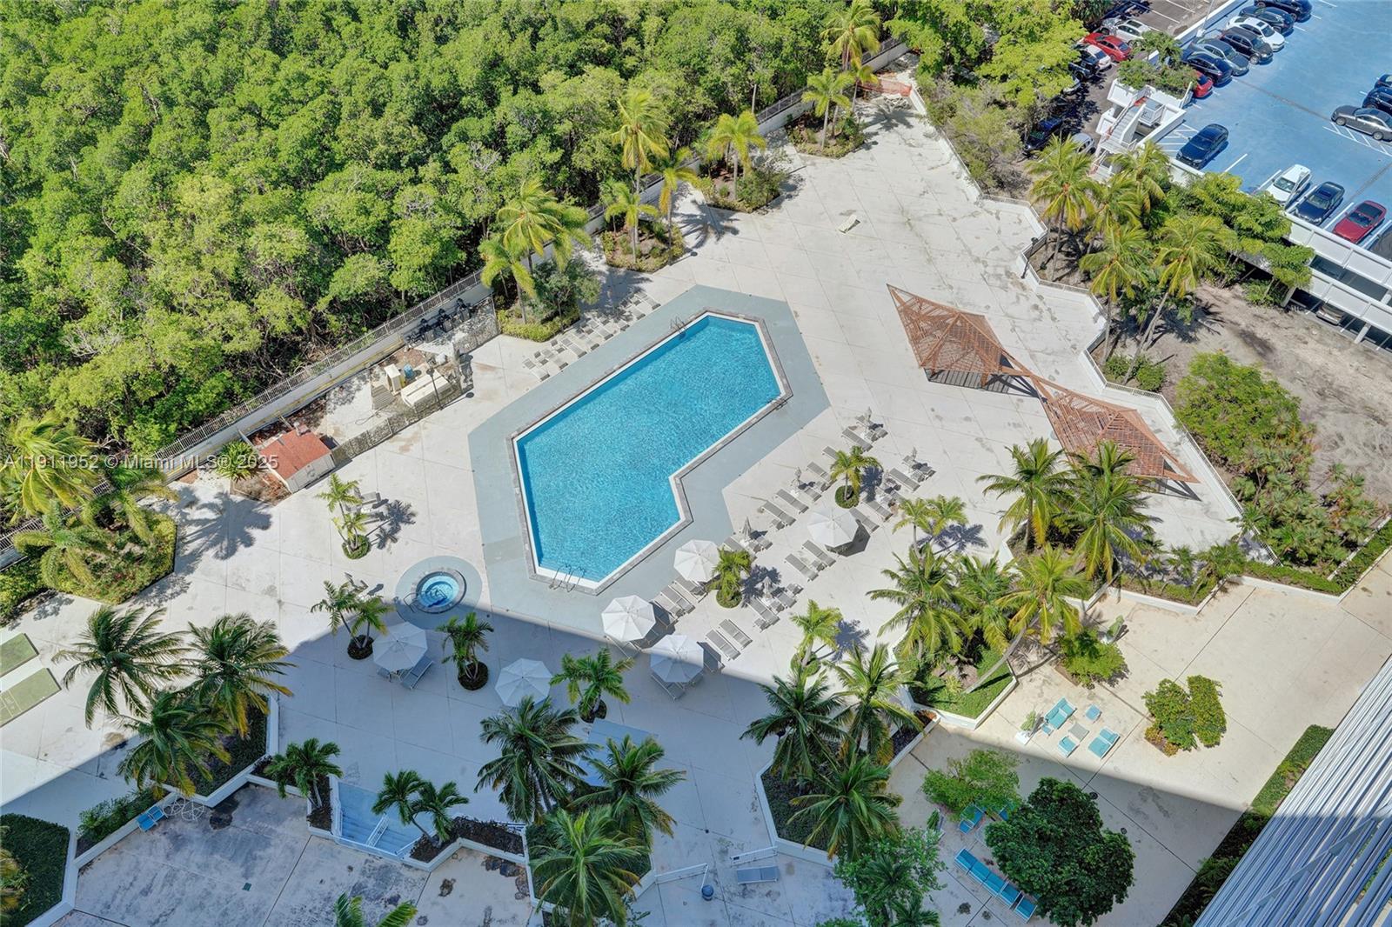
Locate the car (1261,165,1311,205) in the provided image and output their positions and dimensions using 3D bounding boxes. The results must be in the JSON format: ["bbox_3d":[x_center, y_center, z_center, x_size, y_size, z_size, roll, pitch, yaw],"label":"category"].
[{"bbox_3d":[42.953,-20.104,78.506,4.450,1.560,1.830,-36,60,-25],"label":"car"}]

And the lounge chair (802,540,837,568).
[{"bbox_3d":[7.101,5.217,62.416,0.670,0.460,2.020,-38,59,-26],"label":"lounge chair"}]

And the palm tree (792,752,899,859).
[{"bbox_3d":[6.513,15.954,48.679,4.900,7.600,4.900,-1,51,0],"label":"palm tree"}]

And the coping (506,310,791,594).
[{"bbox_3d":[-2.527,-1.703,67.951,24.414,0.200,12.882,-37,59,-24],"label":"coping"}]

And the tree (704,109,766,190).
[{"bbox_3d":[3.045,-23.162,84.545,4.500,6.800,4.400,0,51,0],"label":"tree"}]

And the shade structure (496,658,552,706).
[{"bbox_3d":[-8.647,11.505,55.227,2.750,2.550,2.750,0,51,0],"label":"shade structure"}]

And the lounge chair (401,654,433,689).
[{"bbox_3d":[-15.001,11.318,58.500,0.700,0.550,1.950,25,56,20],"label":"lounge chair"}]

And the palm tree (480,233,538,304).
[{"bbox_3d":[-12.764,-12.238,75.805,3.900,6.800,4.000,0,51,0],"label":"palm tree"}]

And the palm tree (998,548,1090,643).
[{"bbox_3d":[16.245,8.244,53.676,4.600,8.500,4.500,0,51,0],"label":"palm tree"}]

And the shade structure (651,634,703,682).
[{"bbox_3d":[-0.959,10.459,56.035,2.750,2.550,2.750,0,51,0],"label":"shade structure"}]

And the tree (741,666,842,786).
[{"bbox_3d":[4.650,12.804,51.085,4.600,6.900,4.600,0,51,0],"label":"tree"}]

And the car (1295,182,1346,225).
[{"bbox_3d":[45.068,-18.962,78.079,4.500,1.460,1.810,-36,60,-25],"label":"car"}]

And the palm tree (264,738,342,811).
[{"bbox_3d":[-19.115,15.968,54.181,3.600,5.600,3.400,0,51,0],"label":"palm tree"}]

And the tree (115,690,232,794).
[{"bbox_3d":[-25.098,13.916,52.857,5.400,6.000,5.400,-2,51,0],"label":"tree"}]

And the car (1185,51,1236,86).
[{"bbox_3d":[41.530,-32.401,88.445,4.500,1.480,1.830,38,60,26],"label":"car"}]

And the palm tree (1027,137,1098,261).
[{"bbox_3d":[25.561,-17.179,75.614,4.800,9.400,4.800,-2,51,0],"label":"palm tree"}]

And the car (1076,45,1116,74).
[{"bbox_3d":[35.447,-37.187,97.787,1.820,1.470,4.600,-36,58,-24],"label":"car"}]

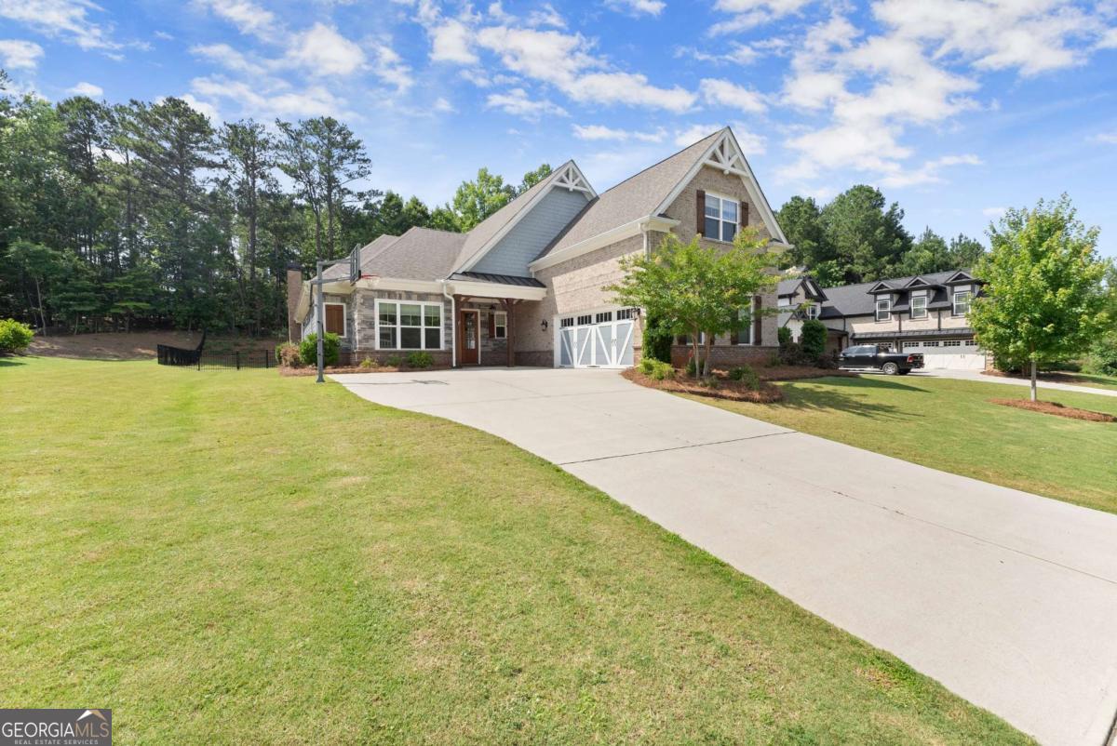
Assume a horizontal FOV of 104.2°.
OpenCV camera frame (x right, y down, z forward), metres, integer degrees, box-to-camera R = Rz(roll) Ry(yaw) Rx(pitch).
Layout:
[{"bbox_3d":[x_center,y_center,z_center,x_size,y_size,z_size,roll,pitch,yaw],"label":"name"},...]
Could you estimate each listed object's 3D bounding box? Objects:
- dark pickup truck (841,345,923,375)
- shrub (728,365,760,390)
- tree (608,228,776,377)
[{"bbox_3d":[22.900,-0.900,31.800,2.030,1.950,5.850,-2,3,-29],"label":"dark pickup truck"},{"bbox_3d":[4.614,0.104,10.800,0.750,0.600,0.750,-2,3,-31],"label":"shrub"},{"bbox_3d":[3.676,-1.882,11.800,4.400,4.000,4.100,-2,3,-31],"label":"tree"}]

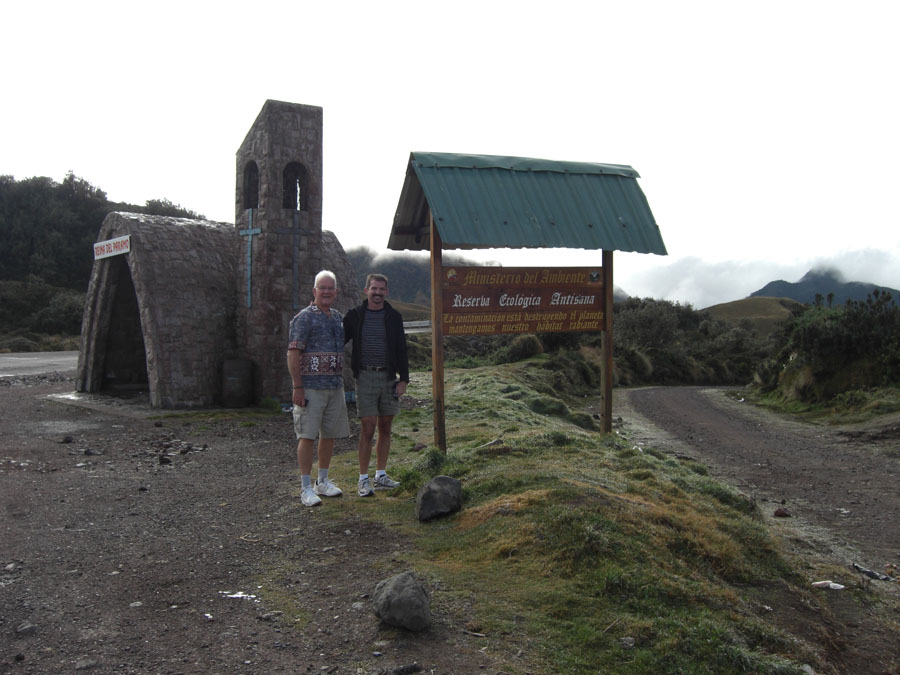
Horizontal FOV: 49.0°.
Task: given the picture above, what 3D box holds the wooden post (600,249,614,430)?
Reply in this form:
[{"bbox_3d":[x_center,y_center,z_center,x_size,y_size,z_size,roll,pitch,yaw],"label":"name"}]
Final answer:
[{"bbox_3d":[1.716,-0.148,10.800,0.085,2.370,0.085,1,0,-29],"label":"wooden post"}]

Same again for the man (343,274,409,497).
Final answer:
[{"bbox_3d":[-0.670,0.384,8.150,0.600,1.790,0.380,0,0,-9],"label":"man"}]

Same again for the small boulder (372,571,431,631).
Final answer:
[{"bbox_3d":[-0.231,1.250,4.720,0.280,0.250,0.260,0,0,-11],"label":"small boulder"}]

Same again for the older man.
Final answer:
[{"bbox_3d":[-1.030,0.378,7.870,0.550,1.800,0.400,1,0,-27],"label":"older man"}]

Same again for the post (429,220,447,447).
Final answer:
[{"bbox_3d":[-0.125,-0.075,9.900,0.085,2.500,0.085,-1,0,-29],"label":"post"}]

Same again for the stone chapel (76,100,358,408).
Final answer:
[{"bbox_3d":[-4.580,-1.530,20.500,4.600,5.500,5.800,1,0,-35],"label":"stone chapel"}]

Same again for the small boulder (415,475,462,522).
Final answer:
[{"bbox_3d":[-0.080,1.130,6.950,0.330,0.300,0.300,0,0,-11],"label":"small boulder"}]

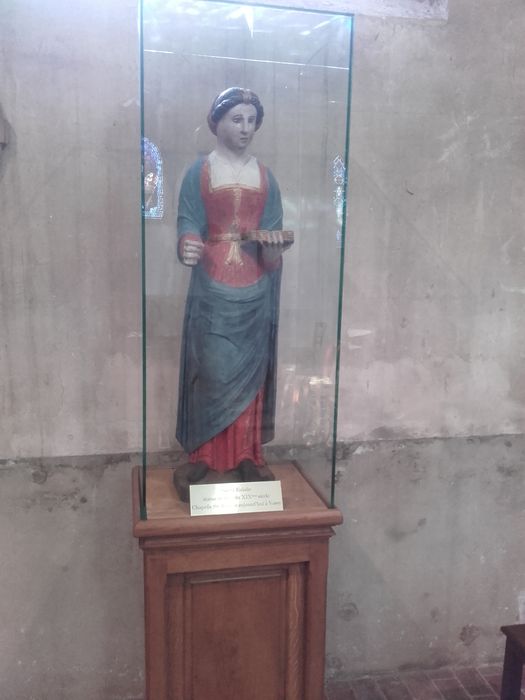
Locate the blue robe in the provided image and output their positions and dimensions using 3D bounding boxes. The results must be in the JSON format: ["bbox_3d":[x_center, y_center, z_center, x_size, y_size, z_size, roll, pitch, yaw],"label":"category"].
[{"bbox_3d":[-0.081,-0.106,1.599,0.269,0.732,0.213,-1,9,-12],"label":"blue robe"}]

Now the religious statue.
[{"bbox_3d":[-0.075,-0.156,1.583,0.281,0.975,0.230,-1,9,-12],"label":"religious statue"}]

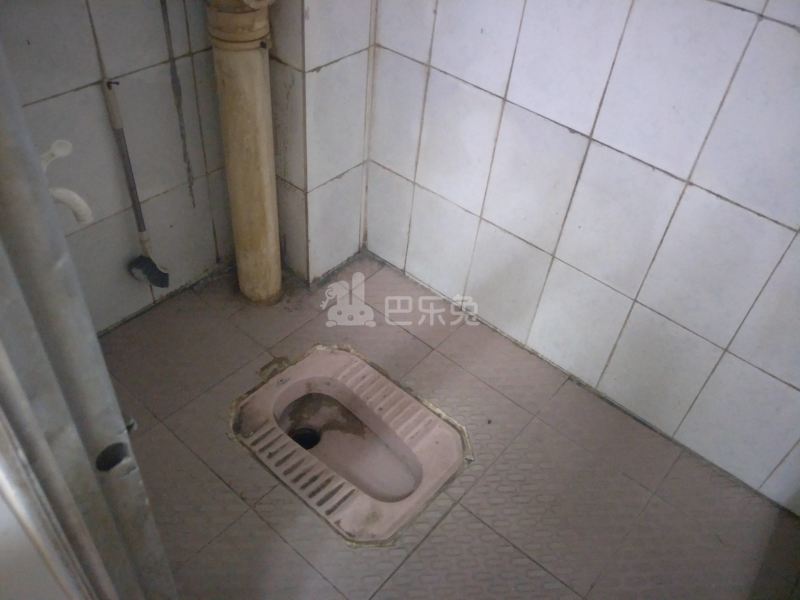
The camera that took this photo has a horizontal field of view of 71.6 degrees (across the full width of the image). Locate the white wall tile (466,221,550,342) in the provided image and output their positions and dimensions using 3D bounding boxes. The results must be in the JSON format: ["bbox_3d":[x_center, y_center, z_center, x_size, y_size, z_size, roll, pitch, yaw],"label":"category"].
[{"bbox_3d":[0.271,-0.039,1.444,0.200,0.300,0.010,33,51,27],"label":"white wall tile"}]

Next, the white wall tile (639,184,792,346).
[{"bbox_3d":[0.610,-0.062,1.092,0.199,0.296,0.014,33,50,27],"label":"white wall tile"}]

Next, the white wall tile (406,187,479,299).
[{"bbox_3d":[0.109,-0.141,1.525,0.200,0.300,0.010,33,51,27],"label":"white wall tile"}]

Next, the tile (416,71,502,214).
[{"bbox_3d":[0.143,-0.383,1.365,0.222,0.316,0.014,33,50,27],"label":"tile"}]

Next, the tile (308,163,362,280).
[{"bbox_3d":[-0.184,-0.221,1.591,0.010,0.300,0.200,33,51,27],"label":"tile"}]

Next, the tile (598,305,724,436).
[{"bbox_3d":[0.597,0.162,1.293,0.205,0.308,0.014,33,50,27],"label":"tile"}]

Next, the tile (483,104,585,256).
[{"bbox_3d":[0.304,-0.271,1.272,0.212,0.309,0.014,33,50,27],"label":"tile"}]

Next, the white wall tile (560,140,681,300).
[{"bbox_3d":[0.459,-0.166,1.180,0.206,0.301,0.014,33,50,27],"label":"white wall tile"}]

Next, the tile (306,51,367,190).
[{"bbox_3d":[-0.167,-0.462,1.431,0.014,0.316,0.211,33,50,27],"label":"tile"}]

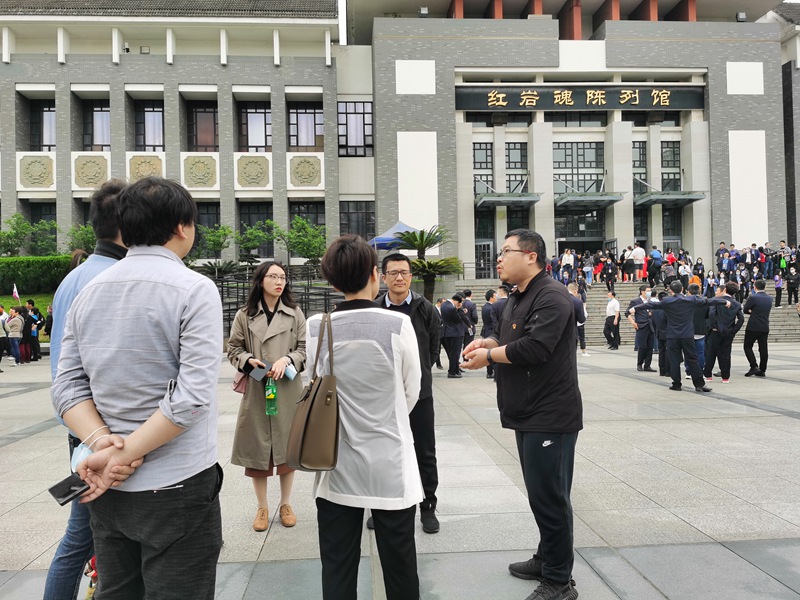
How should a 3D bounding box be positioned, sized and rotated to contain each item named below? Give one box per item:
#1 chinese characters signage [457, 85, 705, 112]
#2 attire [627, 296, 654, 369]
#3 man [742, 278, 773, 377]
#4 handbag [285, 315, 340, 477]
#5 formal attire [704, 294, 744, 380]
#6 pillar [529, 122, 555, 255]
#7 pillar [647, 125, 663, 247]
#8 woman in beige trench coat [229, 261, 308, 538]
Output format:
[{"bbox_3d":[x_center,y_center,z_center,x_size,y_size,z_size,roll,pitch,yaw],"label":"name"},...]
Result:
[{"bbox_3d":[8.871,-9.843,30.700,12.477,1.221,0.300,-1,-1,-4],"label":"chinese characters signage"},{"bbox_3d":[4.944,0.667,12.830,0.520,1.521,0.360,-1,-1,-35],"label":"attire"},{"bbox_3d":[6.623,0.526,11.592,0.500,1.760,0.400,-1,-1,0],"label":"man"},{"bbox_3d":[-0.309,0.305,2.195,0.140,0.515,0.310,-1,-1,-18],"label":"handbag"},{"bbox_3d":[5.630,0.549,10.891,0.560,1.727,0.380,-1,-1,-6],"label":"formal attire"},{"bbox_3d":[7.259,-4.753,31.855,0.980,8.311,1.050,-1,-1,-3],"label":"pillar"},{"bbox_3d":[12.801,-4.696,31.225,0.523,7.957,0.420,-1,-1,-4],"label":"pillar"},{"bbox_3d":[-0.848,0.597,3.953,0.480,1.672,0.350,-1,-1,-20],"label":"woman in beige trench coat"}]

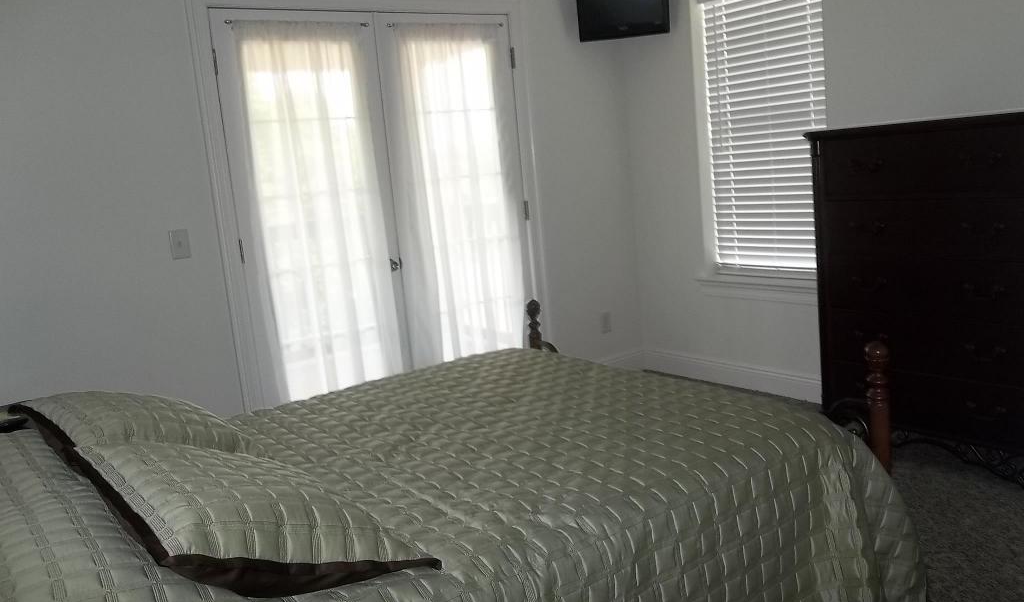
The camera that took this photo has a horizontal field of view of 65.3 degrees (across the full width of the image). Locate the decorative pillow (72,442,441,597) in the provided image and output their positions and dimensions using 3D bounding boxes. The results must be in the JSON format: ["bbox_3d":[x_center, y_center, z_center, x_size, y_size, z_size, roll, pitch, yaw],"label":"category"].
[{"bbox_3d":[-0.573,0.434,1.726,0.520,0.190,0.780,6,1,-35],"label":"decorative pillow"}]

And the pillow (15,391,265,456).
[{"bbox_3d":[-1.041,0.378,2.312,0.550,0.190,0.760,6,0,-39],"label":"pillow"}]

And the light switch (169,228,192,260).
[{"bbox_3d":[-1.359,-0.232,3.275,0.071,0.117,0.012,-12,11,-33],"label":"light switch"}]

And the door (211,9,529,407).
[{"bbox_3d":[-0.536,-0.334,3.841,1.504,2.033,0.070,-12,11,-33],"label":"door"}]

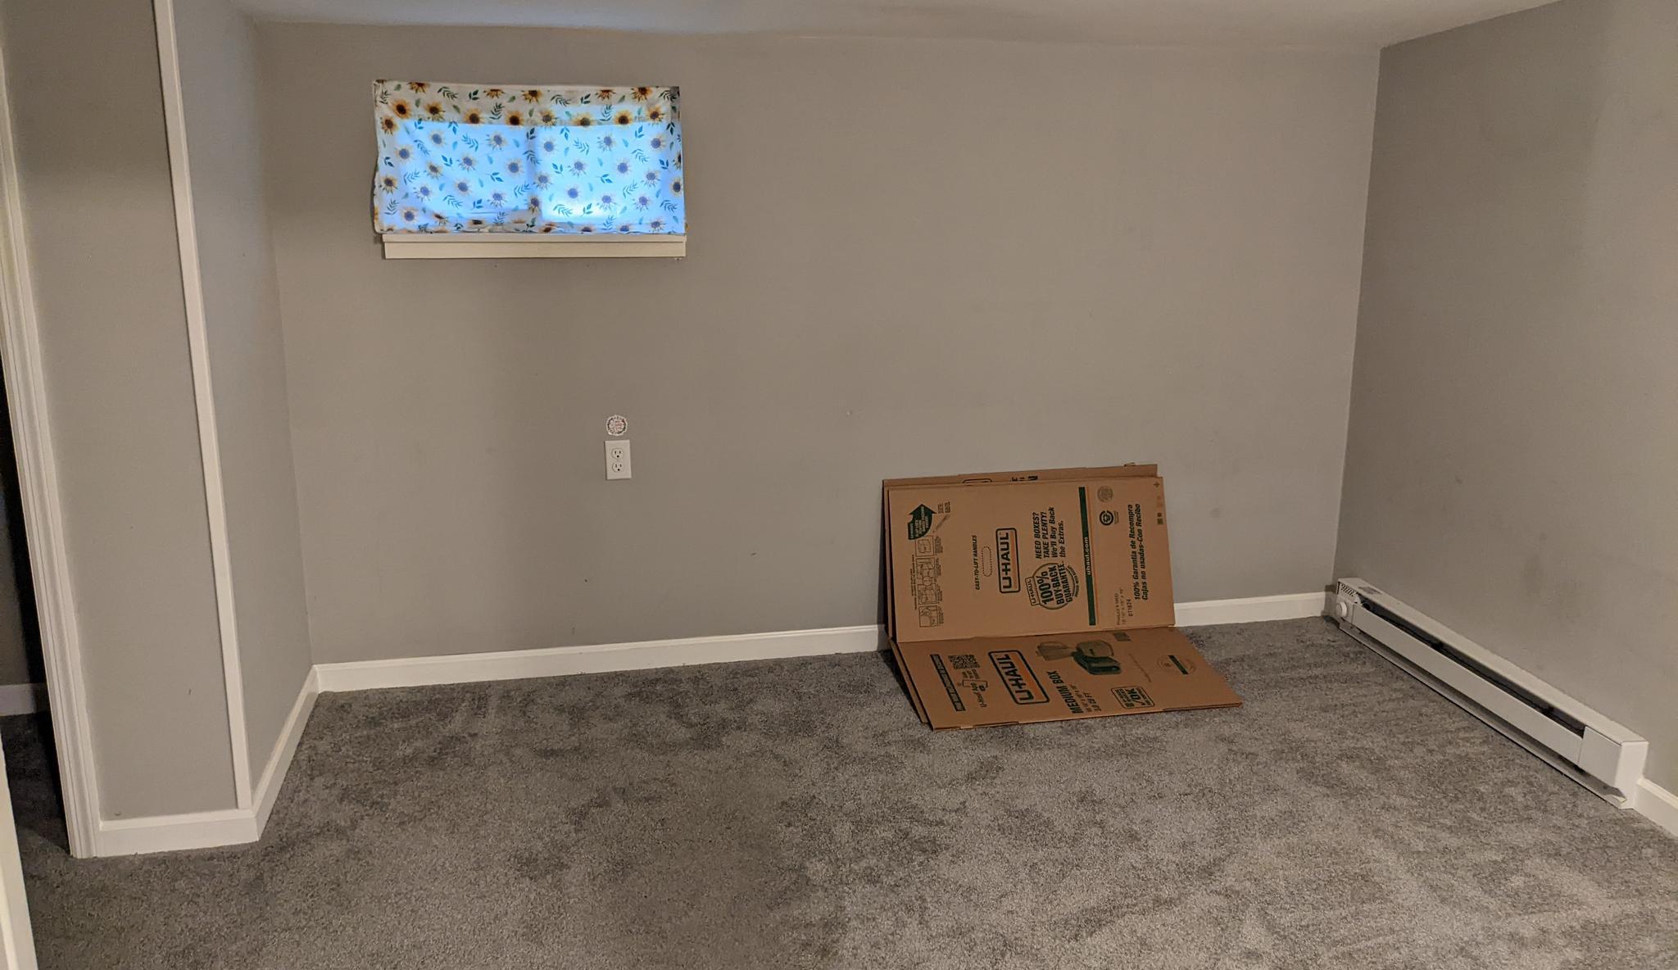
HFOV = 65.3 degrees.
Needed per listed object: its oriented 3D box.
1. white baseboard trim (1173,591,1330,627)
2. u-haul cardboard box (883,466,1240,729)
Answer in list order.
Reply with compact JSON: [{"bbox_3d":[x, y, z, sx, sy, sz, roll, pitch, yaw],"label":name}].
[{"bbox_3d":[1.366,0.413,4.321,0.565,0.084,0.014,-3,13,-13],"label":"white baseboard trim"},{"bbox_3d":[0.610,0.292,3.769,0.891,0.550,0.661,-2,13,-9],"label":"u-haul cardboard box"}]

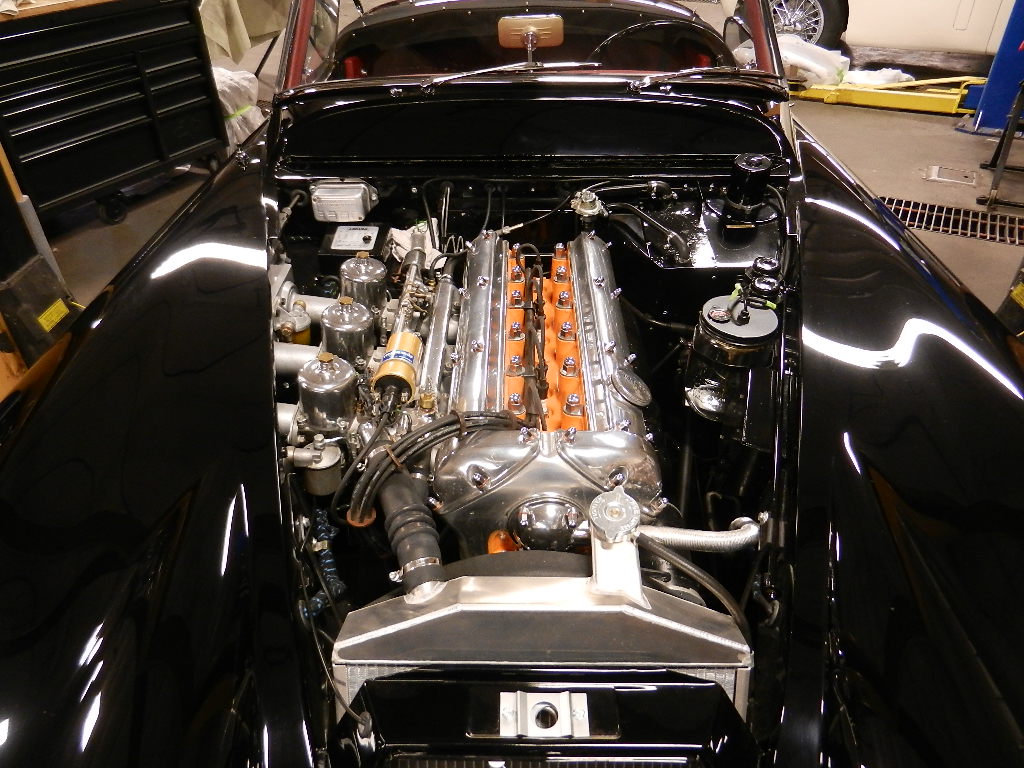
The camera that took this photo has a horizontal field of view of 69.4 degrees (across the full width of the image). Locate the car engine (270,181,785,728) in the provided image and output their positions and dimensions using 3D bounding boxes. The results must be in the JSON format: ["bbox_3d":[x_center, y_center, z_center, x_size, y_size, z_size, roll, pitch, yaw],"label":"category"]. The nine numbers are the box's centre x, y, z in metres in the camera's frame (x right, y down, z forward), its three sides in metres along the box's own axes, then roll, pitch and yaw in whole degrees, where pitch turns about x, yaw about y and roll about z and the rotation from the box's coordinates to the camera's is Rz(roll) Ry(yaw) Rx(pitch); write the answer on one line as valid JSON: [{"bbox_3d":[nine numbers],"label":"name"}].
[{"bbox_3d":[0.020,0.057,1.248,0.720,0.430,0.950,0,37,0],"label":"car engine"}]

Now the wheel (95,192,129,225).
[{"bbox_3d":[-1.839,-0.806,3.414,0.050,0.132,0.128,16,40,20],"label":"wheel"}]

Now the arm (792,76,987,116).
[{"bbox_3d":[2.402,-1.879,4.725,1.220,0.180,0.230,9,38,11],"label":"arm"}]

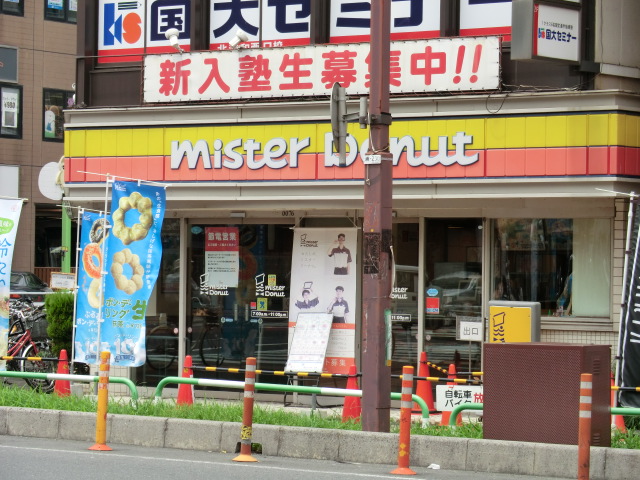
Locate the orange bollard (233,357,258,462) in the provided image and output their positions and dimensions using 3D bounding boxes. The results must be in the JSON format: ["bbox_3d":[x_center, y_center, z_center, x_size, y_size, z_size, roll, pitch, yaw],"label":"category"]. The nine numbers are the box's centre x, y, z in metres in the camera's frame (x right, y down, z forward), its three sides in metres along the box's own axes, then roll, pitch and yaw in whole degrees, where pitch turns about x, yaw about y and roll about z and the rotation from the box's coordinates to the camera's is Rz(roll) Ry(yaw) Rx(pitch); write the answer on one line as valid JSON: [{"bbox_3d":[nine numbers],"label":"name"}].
[{"bbox_3d":[-0.572,1.339,17.940,0.200,0.800,0.200,1,0,0],"label":"orange bollard"}]

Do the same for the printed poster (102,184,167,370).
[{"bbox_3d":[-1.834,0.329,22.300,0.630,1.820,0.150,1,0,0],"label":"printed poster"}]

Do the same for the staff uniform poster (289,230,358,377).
[{"bbox_3d":[0.041,0.711,26.421,0.950,1.720,0.040,0,0,36],"label":"staff uniform poster"}]

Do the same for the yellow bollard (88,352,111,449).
[{"bbox_3d":[-1.796,1.330,18.784,0.200,0.800,0.200,1,0,0],"label":"yellow bollard"}]

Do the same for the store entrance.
[{"bbox_3d":[1.500,0.812,25.561,0.768,2.118,0.050,0,-1,36],"label":"store entrance"}]

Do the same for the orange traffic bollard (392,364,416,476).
[{"bbox_3d":[0.650,1.383,17.400,0.205,0.835,0.205,3,0,0],"label":"orange traffic bollard"}]

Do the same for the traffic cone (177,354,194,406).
[{"bbox_3d":[-1.350,1.526,23.097,0.360,0.700,0.360,0,-1,36],"label":"traffic cone"}]

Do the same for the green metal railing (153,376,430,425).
[{"bbox_3d":[-0.297,1.443,19.750,3.070,0.360,0.070,0,0,39],"label":"green metal railing"}]

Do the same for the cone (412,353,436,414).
[{"bbox_3d":[1.159,1.589,25.298,0.350,0.690,0.350,0,0,36],"label":"cone"}]

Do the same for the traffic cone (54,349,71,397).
[{"bbox_3d":[-2.790,1.538,24.698,0.330,0.690,0.330,0,0,36],"label":"traffic cone"}]

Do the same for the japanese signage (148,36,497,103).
[{"bbox_3d":[-0.085,-1.953,26.361,5.090,0.582,0.070,0,0,36],"label":"japanese signage"}]

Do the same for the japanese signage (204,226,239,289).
[{"bbox_3d":[-1.183,0.213,27.500,0.515,0.728,0.010,0,-1,36],"label":"japanese signage"}]

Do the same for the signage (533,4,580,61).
[{"bbox_3d":[2.394,-2.162,23.858,0.200,0.620,1.050,0,-1,36],"label":"signage"}]

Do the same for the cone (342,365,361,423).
[{"bbox_3d":[0.322,1.565,22.098,0.330,0.690,0.330,1,0,0],"label":"cone"}]

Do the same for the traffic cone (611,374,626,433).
[{"bbox_3d":[2.692,1.545,20.897,0.360,0.700,0.360,0,-1,36],"label":"traffic cone"}]

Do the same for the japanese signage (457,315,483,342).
[{"bbox_3d":[1.650,0.977,25.100,0.335,0.285,0.030,0,0,36],"label":"japanese signage"}]

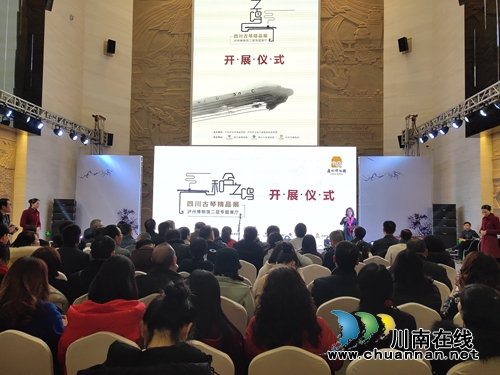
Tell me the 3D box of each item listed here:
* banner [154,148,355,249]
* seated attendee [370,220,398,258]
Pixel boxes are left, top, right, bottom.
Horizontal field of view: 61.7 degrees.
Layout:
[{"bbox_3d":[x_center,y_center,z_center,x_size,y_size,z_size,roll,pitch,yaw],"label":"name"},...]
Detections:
[{"bbox_3d":[0.160,0.300,12.200,5.880,2.950,0.150,1,-3,2],"label":"banner"},{"bbox_3d":[2.262,1.223,7.029,0.520,1.330,0.750,1,-3,-1],"label":"seated attendee"}]

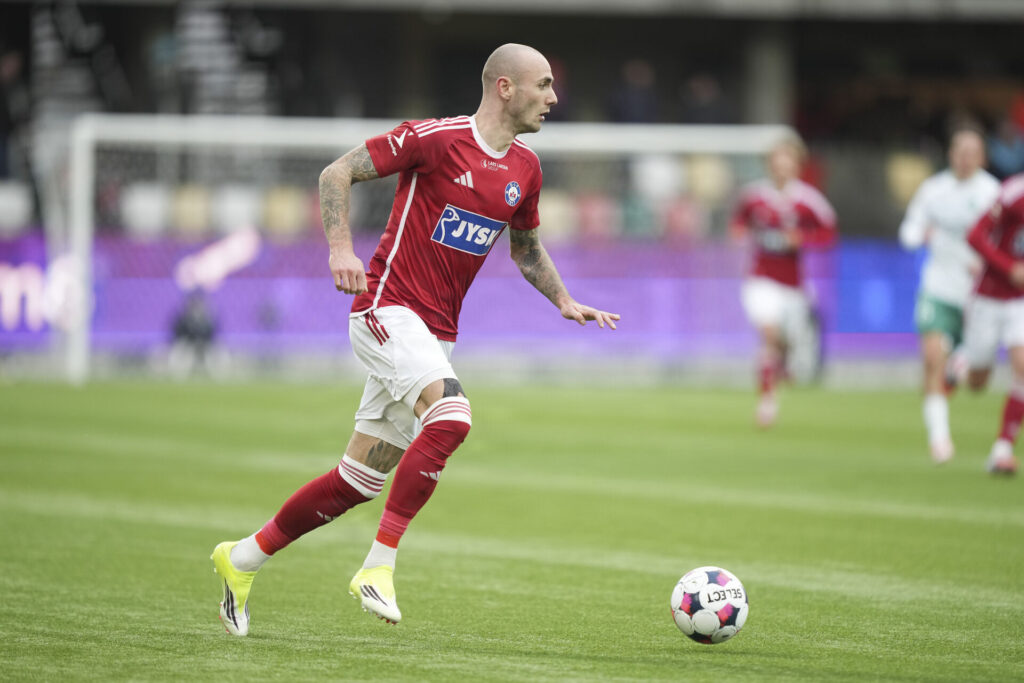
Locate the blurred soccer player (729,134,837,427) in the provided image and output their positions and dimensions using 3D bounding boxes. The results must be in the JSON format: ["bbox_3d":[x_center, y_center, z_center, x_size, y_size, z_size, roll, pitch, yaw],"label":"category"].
[{"bbox_3d":[1.670,-0.378,70.000,0.620,1.790,0.720,1,0,12],"label":"blurred soccer player"}]

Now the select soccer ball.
[{"bbox_3d":[0.561,0.748,32.200,0.220,0.220,0.220,1,0,0],"label":"select soccer ball"}]

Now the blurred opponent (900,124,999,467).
[{"bbox_3d":[2.406,-0.258,62.500,0.580,1.810,0.750,1,0,8],"label":"blurred opponent"}]

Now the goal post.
[{"bbox_3d":[-0.913,-0.845,115.245,7.560,2.560,1.800,1,0,-14],"label":"goal post"}]

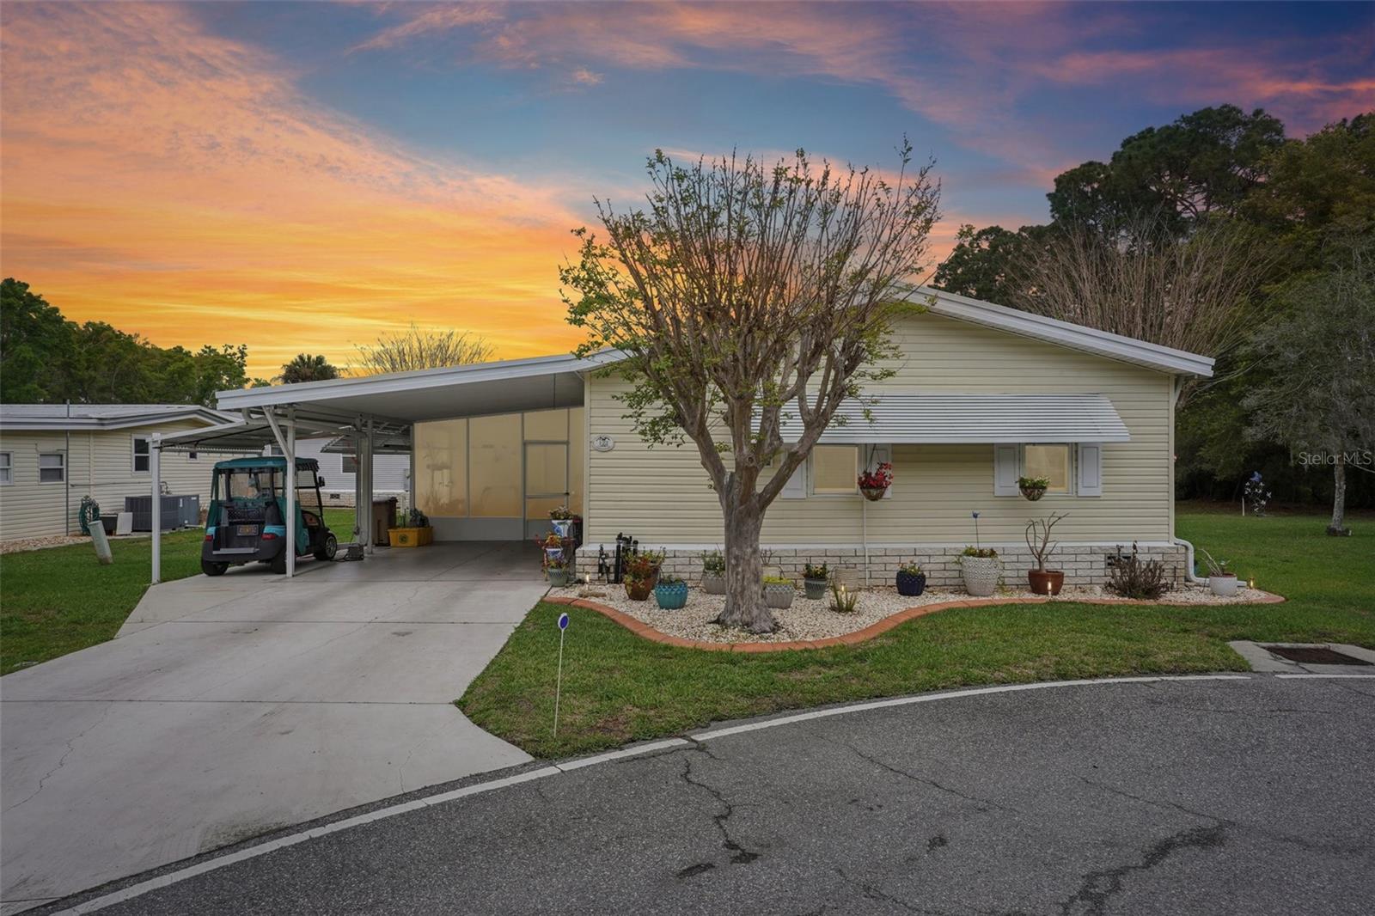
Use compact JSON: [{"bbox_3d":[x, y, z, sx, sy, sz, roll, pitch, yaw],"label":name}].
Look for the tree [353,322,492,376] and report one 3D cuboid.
[{"bbox_3d":[-7.900,-1.150,24.000,4.400,5.800,4.300,0,0,0],"label":"tree"}]

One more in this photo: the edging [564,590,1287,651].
[{"bbox_3d":[2.780,1.690,8.750,8.950,0.110,3.000,0,0,0],"label":"edging"}]

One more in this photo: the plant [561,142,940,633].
[{"bbox_3d":[0.640,-0.720,8.100,3.750,4.880,3.500,0,0,0],"label":"plant"}]

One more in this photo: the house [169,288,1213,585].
[{"bbox_3d":[0.000,-0.300,16.500,13.700,4.100,12.400,0,0,0],"label":"house"}]

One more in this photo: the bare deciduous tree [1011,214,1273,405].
[{"bbox_3d":[9.300,-1.650,16.500,5.400,6.750,5.200,0,0,0],"label":"bare deciduous tree"}]

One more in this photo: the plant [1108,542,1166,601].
[{"bbox_3d":[5.680,1.420,10.120,0.770,0.710,0.650,0,0,0],"label":"plant"}]

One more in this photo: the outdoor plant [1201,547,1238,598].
[{"bbox_3d":[6.780,1.440,10.200,0.480,0.620,0.420,0,0,0],"label":"outdoor plant"}]

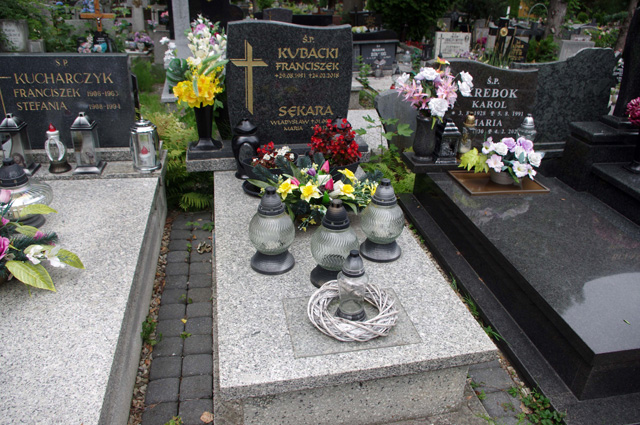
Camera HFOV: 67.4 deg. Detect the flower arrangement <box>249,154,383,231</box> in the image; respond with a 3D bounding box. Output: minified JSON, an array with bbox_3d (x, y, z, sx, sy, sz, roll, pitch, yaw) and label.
[{"bbox_3d":[-0.027,-0.108,2.248,0.590,0.270,0.390,-4,30,-11],"label":"flower arrangement"}]

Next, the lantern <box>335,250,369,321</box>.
[{"bbox_3d":[0.107,0.242,1.635,0.112,0.260,0.112,2,29,-1],"label":"lantern"}]

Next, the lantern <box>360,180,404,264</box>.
[{"bbox_3d":[0.272,0.023,2.060,0.188,0.338,0.188,-3,22,-11],"label":"lantern"}]

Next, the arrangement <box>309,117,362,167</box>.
[{"bbox_3d":[0.087,-0.370,2.606,0.290,0.280,0.270,-4,30,-11],"label":"arrangement"}]

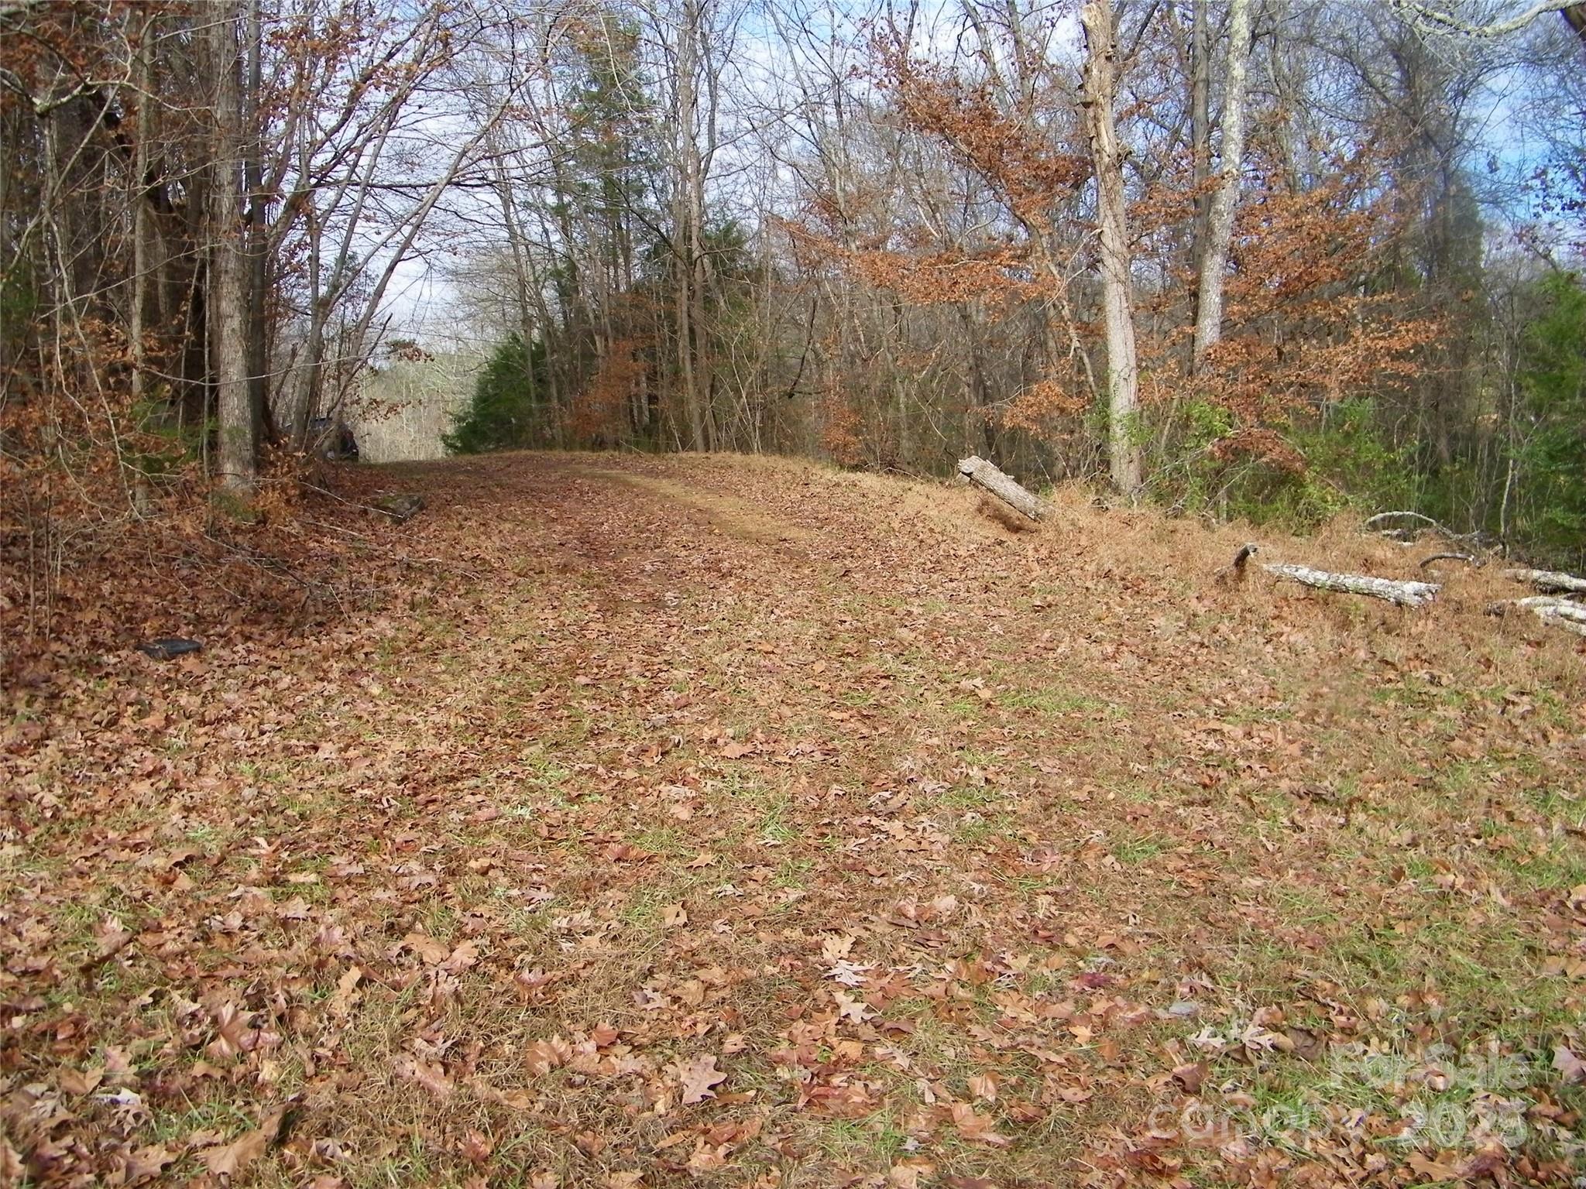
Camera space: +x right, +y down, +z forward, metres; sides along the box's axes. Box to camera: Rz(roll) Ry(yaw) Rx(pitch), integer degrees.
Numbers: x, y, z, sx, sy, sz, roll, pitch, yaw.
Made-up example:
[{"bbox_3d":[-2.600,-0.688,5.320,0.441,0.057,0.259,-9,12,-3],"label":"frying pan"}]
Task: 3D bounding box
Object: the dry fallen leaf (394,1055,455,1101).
[{"bbox_3d":[-0.848,1.111,2.950,0.155,0.035,0.090,12,17,39],"label":"dry fallen leaf"}]

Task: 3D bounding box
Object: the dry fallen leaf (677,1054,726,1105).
[{"bbox_3d":[-0.209,1.115,2.950,0.115,0.030,0.145,-2,19,-9],"label":"dry fallen leaf"}]

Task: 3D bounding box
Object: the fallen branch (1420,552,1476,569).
[{"bbox_3d":[6.380,-0.332,12.500,0.560,0.160,0.140,0,5,0],"label":"fallen branch"}]

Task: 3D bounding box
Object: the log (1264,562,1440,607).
[{"bbox_3d":[4.692,-0.113,10.850,1.375,0.210,0.210,10,9,31],"label":"log"}]

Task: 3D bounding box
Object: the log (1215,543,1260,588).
[{"bbox_3d":[3.785,-0.253,10.900,0.370,0.360,0.200,0,5,0],"label":"log"}]

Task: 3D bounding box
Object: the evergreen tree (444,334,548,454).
[{"bbox_3d":[-8.327,-5.546,36.000,2.800,3.300,2.700,0,5,0],"label":"evergreen tree"}]

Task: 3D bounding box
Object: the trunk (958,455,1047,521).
[{"bbox_3d":[2.764,-1.392,17.000,1.348,0.310,0.310,29,-5,-19],"label":"trunk"}]

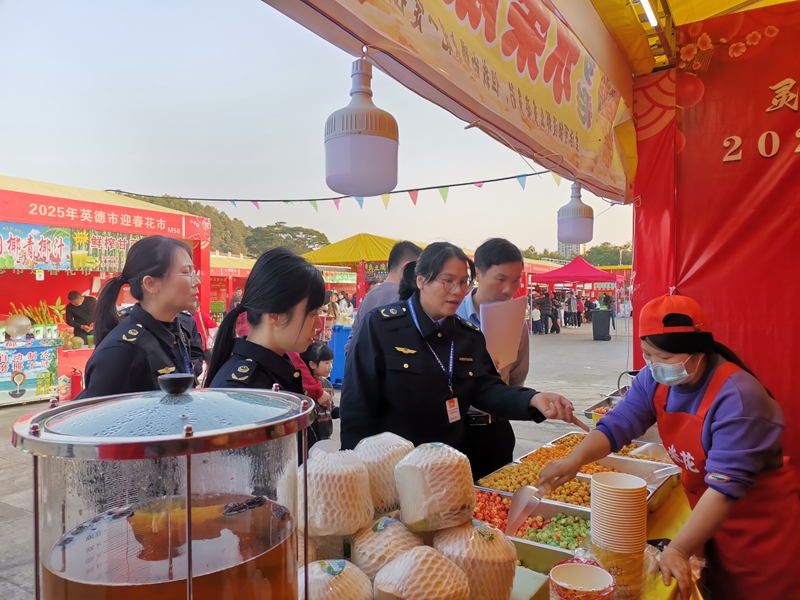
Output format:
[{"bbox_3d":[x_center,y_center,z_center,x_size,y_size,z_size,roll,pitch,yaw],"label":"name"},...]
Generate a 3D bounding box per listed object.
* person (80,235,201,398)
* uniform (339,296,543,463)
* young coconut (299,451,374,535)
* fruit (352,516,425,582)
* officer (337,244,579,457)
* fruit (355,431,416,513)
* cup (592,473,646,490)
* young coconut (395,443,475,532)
[{"bbox_3d":[-0.800,0.600,1.850,0.360,1.600,0.480,0,0,13],"label":"person"},{"bbox_3d":[0.110,0.320,1.860,0.560,0.700,0.420,0,0,-32],"label":"uniform"},{"bbox_3d":[-0.106,0.324,1.000,0.125,0.125,0.125,0,0,0],"label":"young coconut"},{"bbox_3d":[-0.020,0.435,1.020,0.125,0.122,0.125,0,0,0],"label":"fruit"},{"bbox_3d":[0.145,0.610,1.860,0.600,1.580,0.500,0,0,-32],"label":"officer"},{"bbox_3d":[-0.025,0.322,1.120,0.125,0.122,0.125,0,0,0],"label":"fruit"},{"bbox_3d":[0.377,0.358,1.030,0.090,0.098,0.090,0,0,0],"label":"cup"},{"bbox_3d":[0.056,0.303,0.970,0.125,0.125,0.125,0,0,0],"label":"young coconut"}]

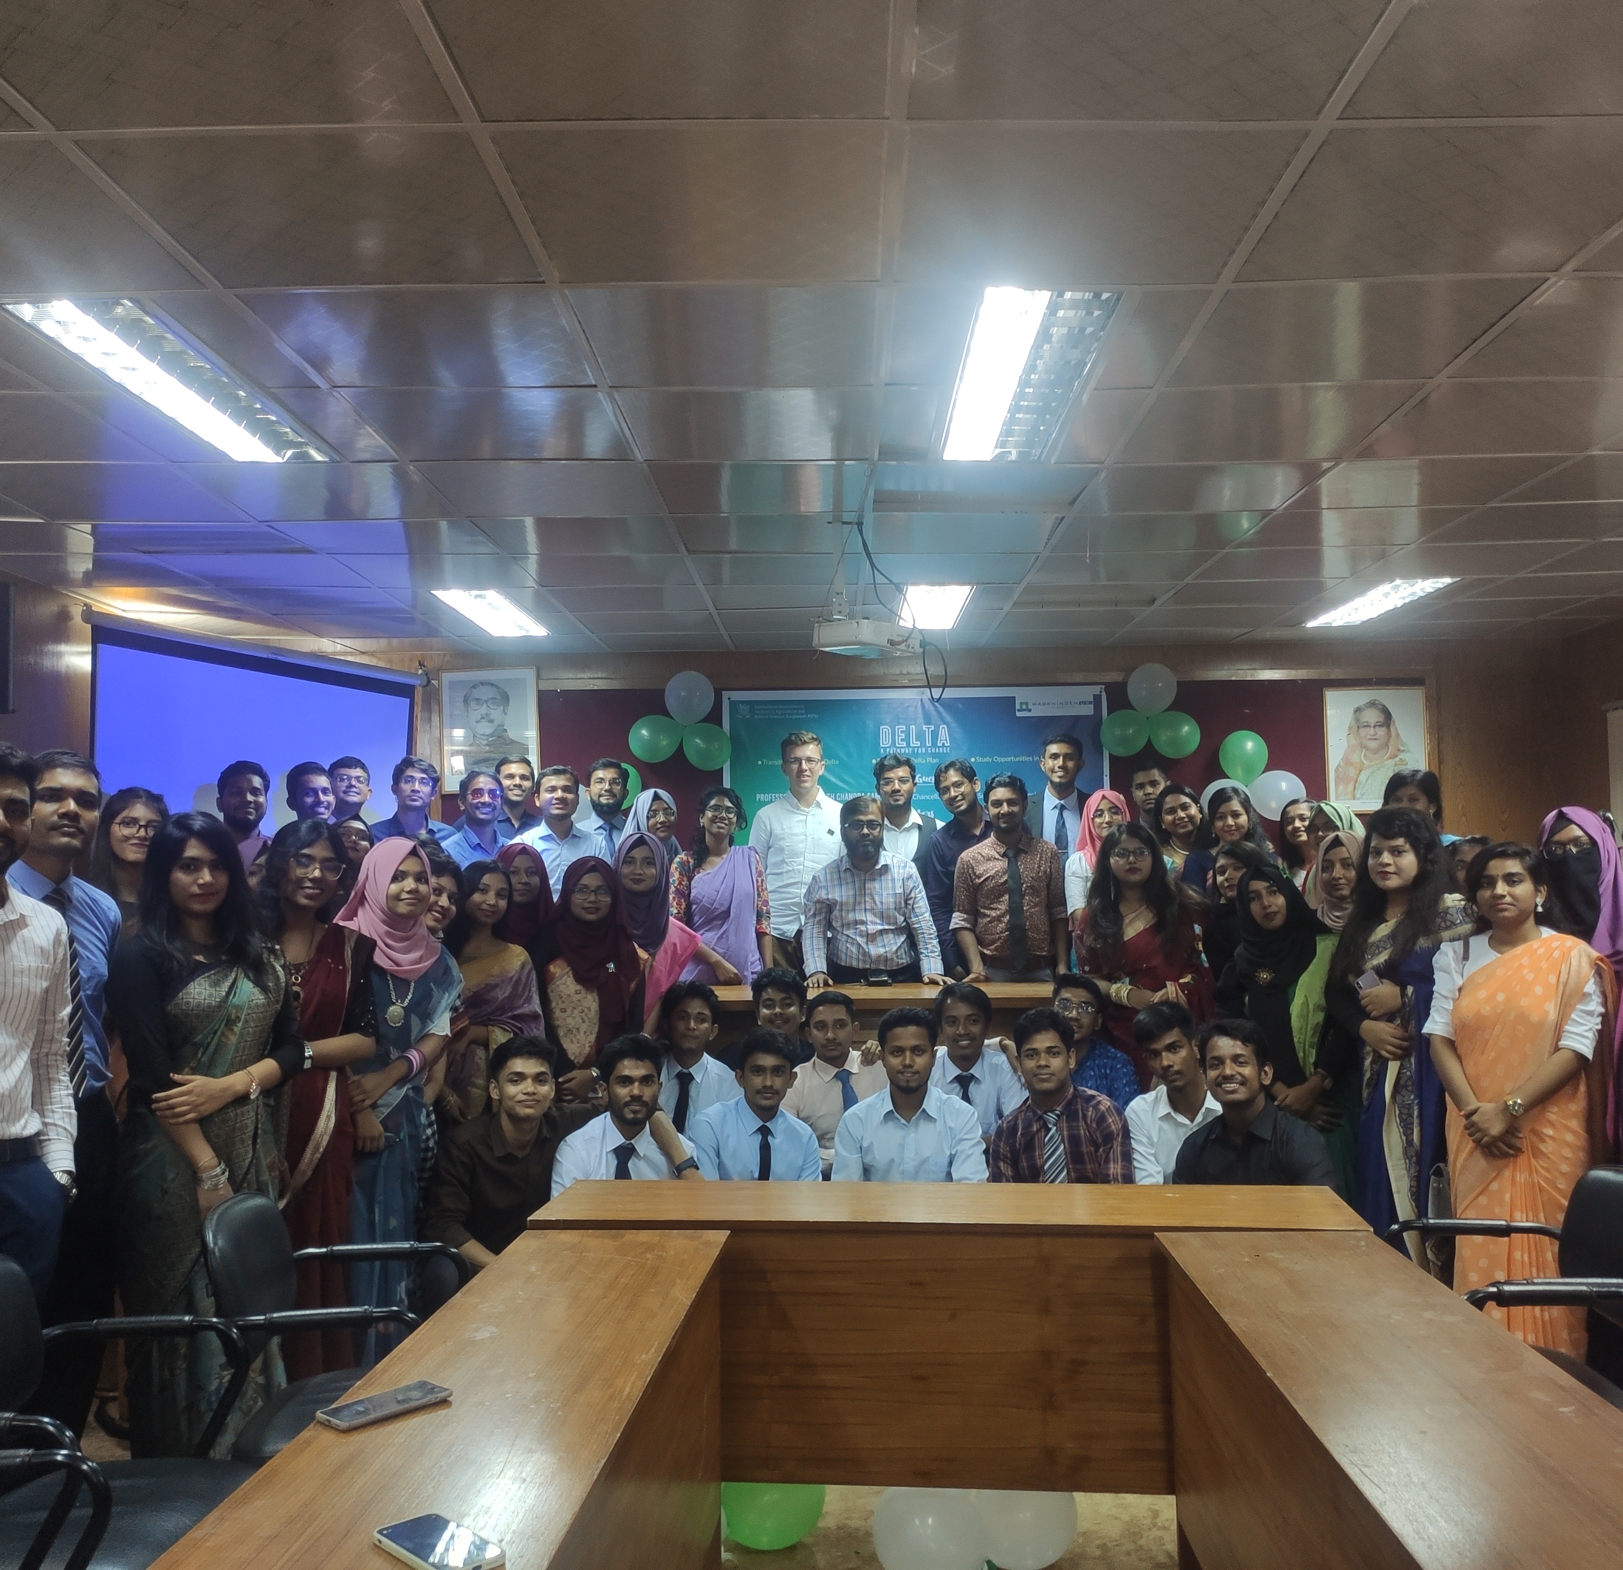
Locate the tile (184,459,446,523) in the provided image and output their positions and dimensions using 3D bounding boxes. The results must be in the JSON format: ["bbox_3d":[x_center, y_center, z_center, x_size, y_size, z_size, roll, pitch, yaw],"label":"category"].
[{"bbox_3d":[-1.360,-0.833,4.409,0.600,0.018,0.600,0,-3,1],"label":"tile"}]

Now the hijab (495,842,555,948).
[{"bbox_3d":[-1.115,0.449,6.127,0.280,0.460,0.280,0,-3,-6],"label":"hijab"}]

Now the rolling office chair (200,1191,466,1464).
[{"bbox_3d":[-0.854,1.212,3.036,0.590,0.870,0.570,0,-3,-2],"label":"rolling office chair"}]

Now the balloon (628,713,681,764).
[{"bbox_3d":[-0.745,-0.217,7.458,0.260,0.235,0.240,0,-3,1],"label":"balloon"}]

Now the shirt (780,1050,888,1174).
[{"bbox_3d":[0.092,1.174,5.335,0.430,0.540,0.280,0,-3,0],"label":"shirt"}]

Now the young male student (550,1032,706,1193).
[{"bbox_3d":[-0.483,1.156,4.071,0.480,1.030,0.580,0,-3,-3],"label":"young male student"}]

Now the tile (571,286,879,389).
[{"bbox_3d":[-0.161,-0.904,3.170,0.600,0.018,0.600,0,-3,1],"label":"tile"}]

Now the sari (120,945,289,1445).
[{"bbox_3d":[-1.312,0.995,3.365,0.390,1.260,0.320,1,-3,-22],"label":"sari"}]

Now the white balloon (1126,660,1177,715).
[{"bbox_3d":[1.592,-0.444,7.340,0.235,0.255,0.235,0,-3,0],"label":"white balloon"}]

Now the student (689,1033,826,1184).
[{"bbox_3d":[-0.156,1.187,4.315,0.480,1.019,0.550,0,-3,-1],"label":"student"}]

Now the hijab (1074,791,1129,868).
[{"bbox_3d":[1.130,0.179,6.040,0.250,0.340,0.260,0,-3,0],"label":"hijab"}]

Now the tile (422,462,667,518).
[{"bbox_3d":[-0.750,-0.836,4.398,0.600,0.018,0.600,0,-3,1],"label":"tile"}]

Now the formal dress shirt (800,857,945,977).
[{"bbox_3d":[0.235,0.522,6.200,0.560,0.520,0.360,0,-3,2],"label":"formal dress shirt"}]

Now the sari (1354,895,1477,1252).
[{"bbox_3d":[1.581,0.976,4.126,0.440,1.370,0.360,-2,-3,23],"label":"sari"}]

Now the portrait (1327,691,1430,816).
[{"bbox_3d":[2.708,-0.165,7.534,0.487,0.605,0.030,0,-3,1],"label":"portrait"}]

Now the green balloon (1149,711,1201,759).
[{"bbox_3d":[1.696,-0.231,7.330,0.240,0.235,0.235,0,-3,0],"label":"green balloon"}]

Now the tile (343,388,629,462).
[{"bbox_3d":[-0.760,-0.869,3.789,0.600,0.018,0.600,0,-3,1],"label":"tile"}]

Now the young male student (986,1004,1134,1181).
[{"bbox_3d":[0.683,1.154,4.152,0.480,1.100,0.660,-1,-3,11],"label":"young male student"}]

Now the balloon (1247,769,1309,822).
[{"bbox_3d":[2.207,0.050,7.431,0.265,0.240,0.240,0,-3,1],"label":"balloon"}]

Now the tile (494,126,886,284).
[{"bbox_3d":[-0.171,-0.932,2.544,0.598,0.015,0.598,0,-3,1],"label":"tile"}]

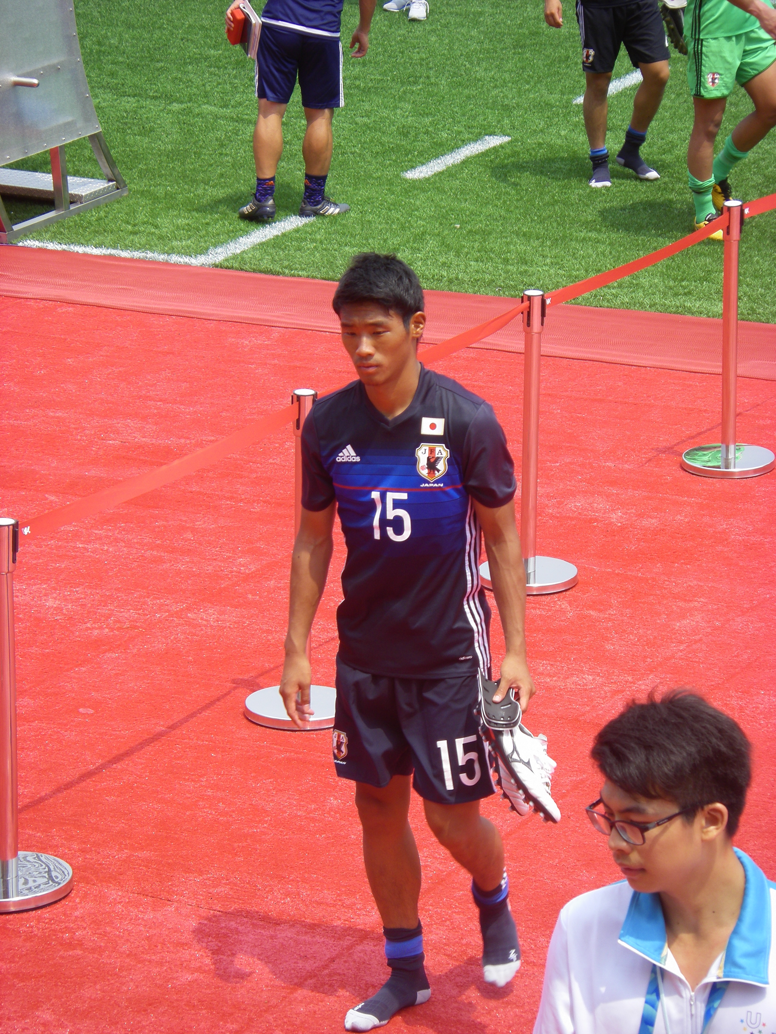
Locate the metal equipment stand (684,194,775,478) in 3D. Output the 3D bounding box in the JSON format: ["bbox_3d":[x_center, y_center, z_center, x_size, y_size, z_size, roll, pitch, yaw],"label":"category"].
[{"bbox_3d":[1.206,-0.631,13.347,0.320,0.938,0.320,1,16,0],"label":"metal equipment stand"}]

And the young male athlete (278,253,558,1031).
[{"bbox_3d":[0.102,0.262,8.648,0.570,1.770,0.530,7,17,21],"label":"young male athlete"}]

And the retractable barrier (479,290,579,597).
[{"bbox_3d":[0.454,-0.253,12.069,0.320,0.938,0.320,1,16,0],"label":"retractable barrier"}]

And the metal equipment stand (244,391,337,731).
[{"bbox_3d":[-0.236,0.102,10.698,0.320,0.938,0.320,1,16,0],"label":"metal equipment stand"}]

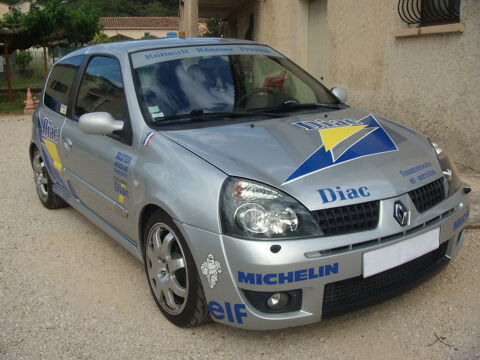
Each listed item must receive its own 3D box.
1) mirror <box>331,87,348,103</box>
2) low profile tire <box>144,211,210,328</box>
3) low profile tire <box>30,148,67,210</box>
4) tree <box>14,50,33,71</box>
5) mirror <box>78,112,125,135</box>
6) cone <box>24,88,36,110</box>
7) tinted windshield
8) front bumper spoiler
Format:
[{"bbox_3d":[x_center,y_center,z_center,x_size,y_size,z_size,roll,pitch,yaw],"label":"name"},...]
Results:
[{"bbox_3d":[0.677,-0.600,3.781,0.220,0.140,0.140,-11,17,-32],"label":"mirror"},{"bbox_3d":[-0.264,0.436,2.641,0.200,0.585,0.585,-11,17,-32],"label":"low profile tire"},{"bbox_3d":[-1.652,-0.041,4.635,0.200,0.585,0.585,-11,17,-32],"label":"low profile tire"},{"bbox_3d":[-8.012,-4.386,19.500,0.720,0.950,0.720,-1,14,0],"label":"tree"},{"bbox_3d":[-0.747,-0.307,2.860,0.230,0.140,0.140,-11,17,-32],"label":"mirror"},{"bbox_3d":[-4.681,-1.803,11.800,0.270,0.490,0.270,-1,14,0],"label":"cone"},{"bbox_3d":[-0.041,-0.635,3.277,1.400,0.130,0.750,-11,51,-32],"label":"tinted windshield"},{"bbox_3d":[0.567,0.280,2.617,1.640,0.530,0.620,-11,17,-32],"label":"front bumper spoiler"}]

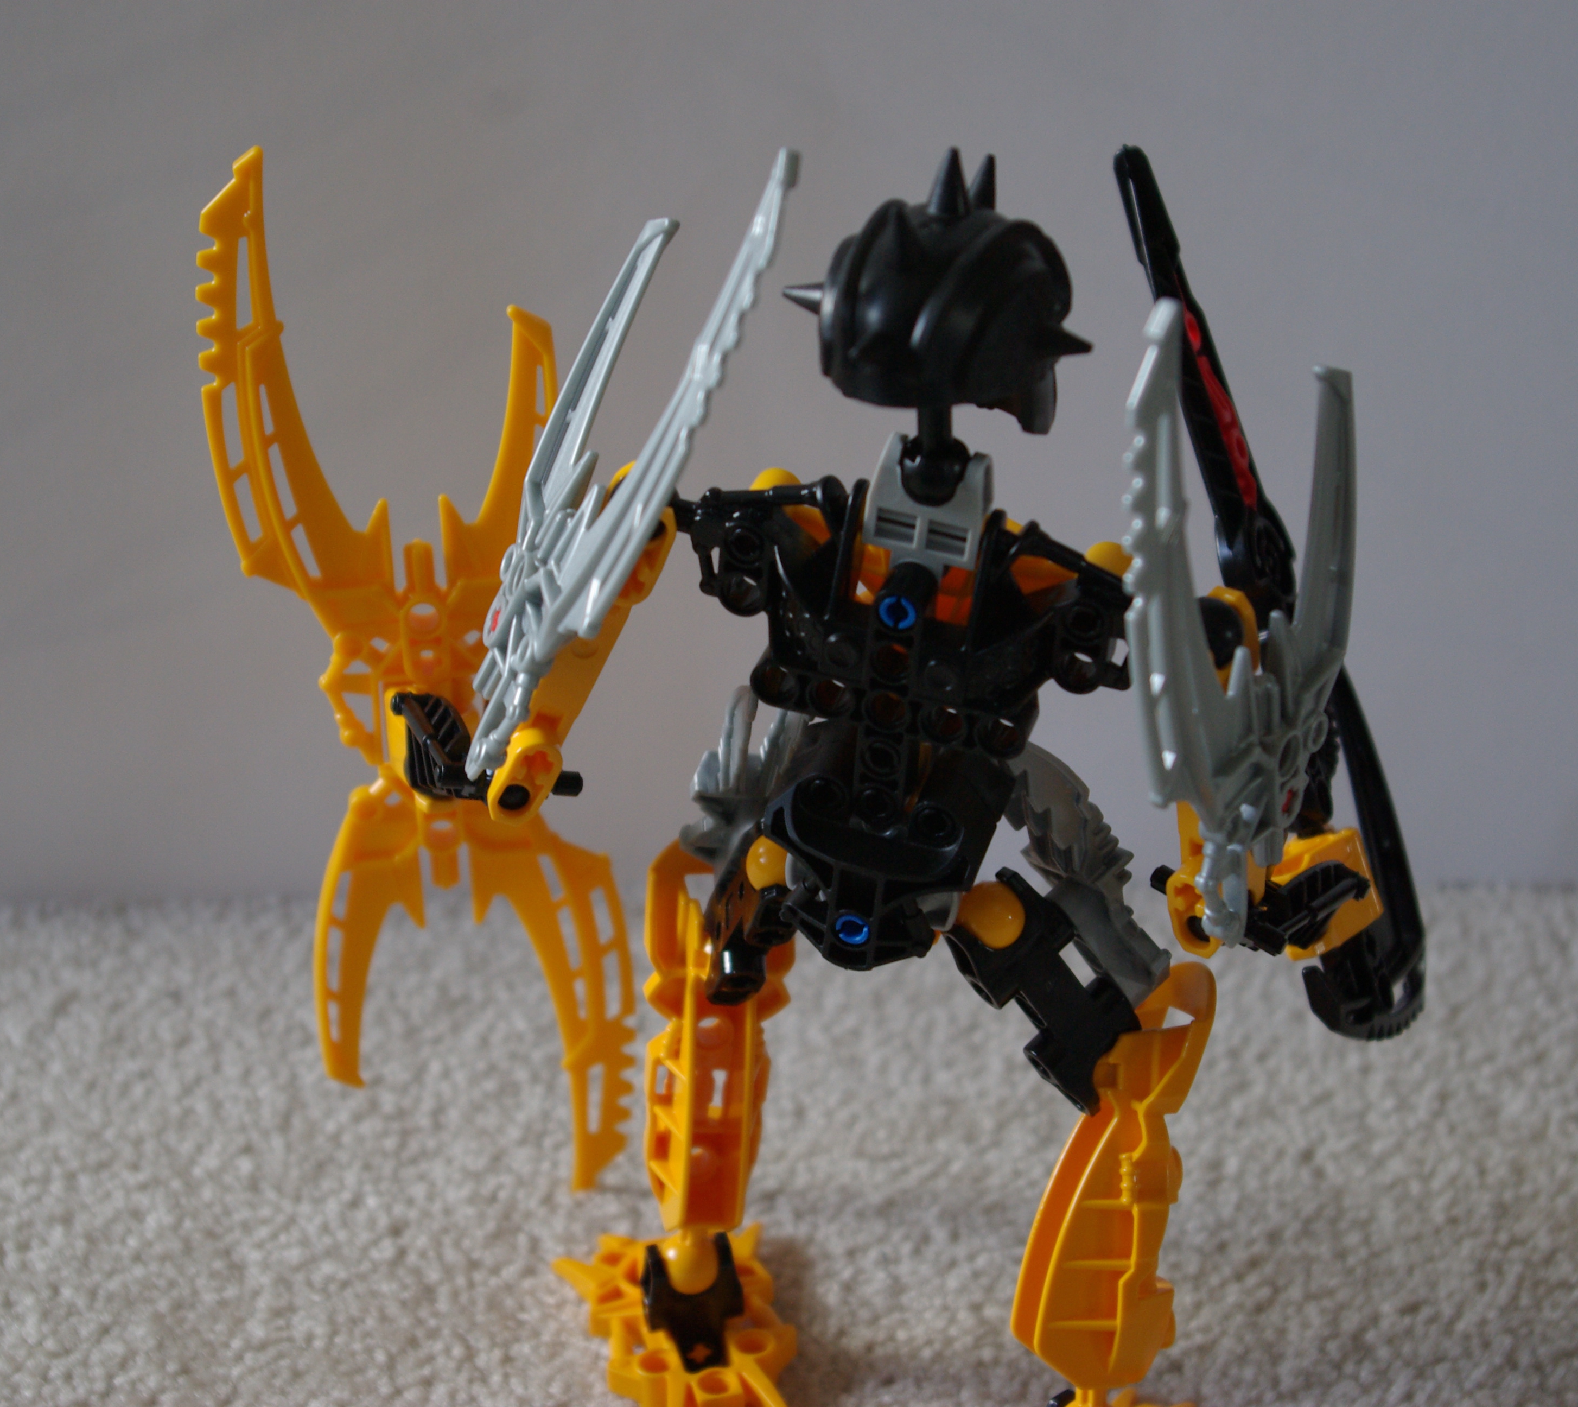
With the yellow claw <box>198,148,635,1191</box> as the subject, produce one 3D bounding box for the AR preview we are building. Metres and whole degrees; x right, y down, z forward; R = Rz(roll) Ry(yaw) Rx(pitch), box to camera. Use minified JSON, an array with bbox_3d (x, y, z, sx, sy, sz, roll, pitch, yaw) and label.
[{"bbox_3d":[-0.057,0.004,0.538,0.060,0.199,0.014,-7,30,-8],"label":"yellow claw"}]

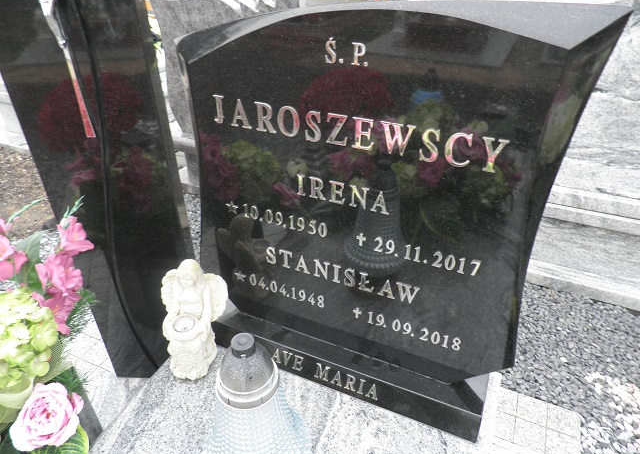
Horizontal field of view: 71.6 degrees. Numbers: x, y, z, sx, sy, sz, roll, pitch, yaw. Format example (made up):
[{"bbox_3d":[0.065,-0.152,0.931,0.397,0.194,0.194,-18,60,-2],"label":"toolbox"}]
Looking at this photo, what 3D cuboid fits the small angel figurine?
[{"bbox_3d":[-0.256,0.189,0.880,0.136,0.276,0.127,0,34,0],"label":"small angel figurine"}]

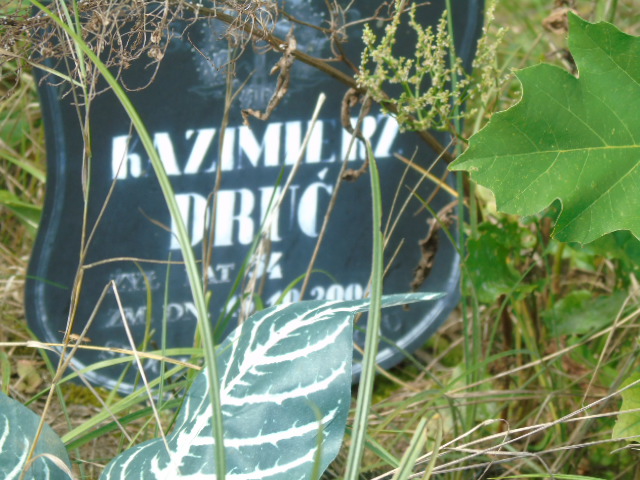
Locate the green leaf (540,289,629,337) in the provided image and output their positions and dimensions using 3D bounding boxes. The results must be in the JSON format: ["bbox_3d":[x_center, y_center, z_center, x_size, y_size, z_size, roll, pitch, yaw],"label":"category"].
[{"bbox_3d":[0.152,0.042,2.950,0.049,0.018,0.034,0,20,0],"label":"green leaf"}]

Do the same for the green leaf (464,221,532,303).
[{"bbox_3d":[0.102,0.012,2.950,0.039,0.041,0.025,0,20,0],"label":"green leaf"}]

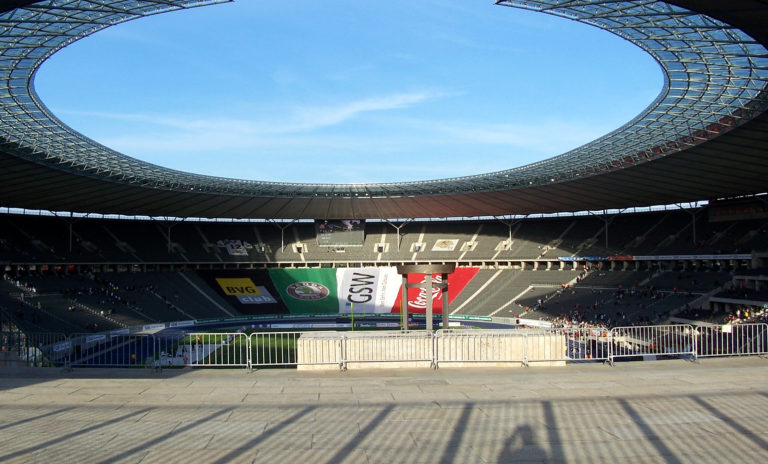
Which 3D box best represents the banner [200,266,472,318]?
[{"bbox_3d":[-13.800,18.100,250.500,93.000,7.000,39.000,0,25,-4],"label":"banner"}]

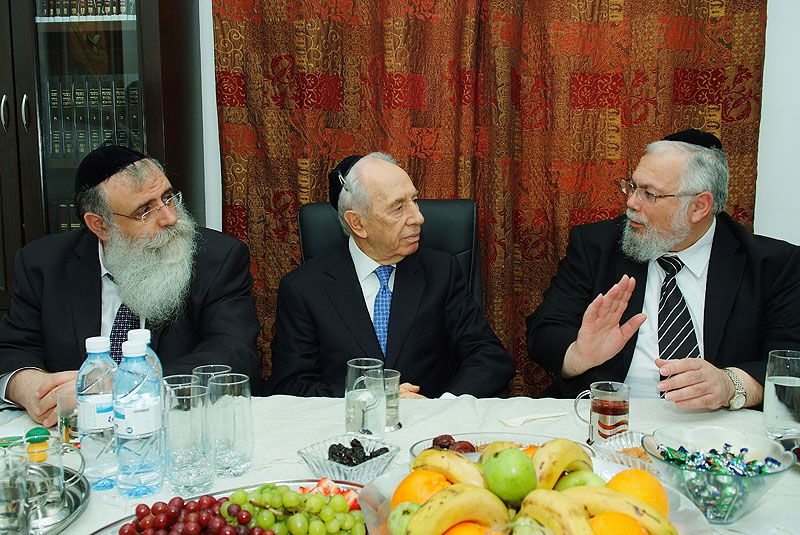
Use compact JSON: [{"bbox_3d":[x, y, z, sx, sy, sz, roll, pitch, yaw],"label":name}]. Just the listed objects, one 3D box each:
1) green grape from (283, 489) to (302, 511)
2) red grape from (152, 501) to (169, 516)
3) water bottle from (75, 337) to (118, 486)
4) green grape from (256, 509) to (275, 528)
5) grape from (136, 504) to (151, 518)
[{"bbox_3d":[-0.136,0.294,0.927,0.021,0.021,0.021,0,7,0],"label":"green grape"},{"bbox_3d":[-0.300,0.302,0.921,0.018,0.018,0.018,0,7,0],"label":"red grape"},{"bbox_3d":[-0.424,0.206,1.044,0.064,0.210,0.064,0,7,0],"label":"water bottle"},{"bbox_3d":[-0.154,0.288,0.839,0.021,0.022,0.021,0,7,0],"label":"green grape"},{"bbox_3d":[-0.308,0.293,0.881,0.017,0.018,0.017,0,7,0],"label":"grape"}]

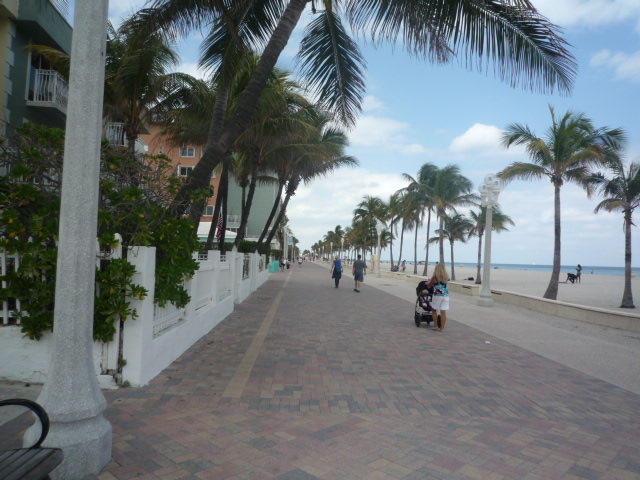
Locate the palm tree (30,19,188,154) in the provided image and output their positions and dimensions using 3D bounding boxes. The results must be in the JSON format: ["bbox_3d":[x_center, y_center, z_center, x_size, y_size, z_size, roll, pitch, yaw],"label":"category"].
[{"bbox_3d":[-6.149,-2.445,13.821,4.700,8.540,4.700,2,-2,-2],"label":"palm tree"}]

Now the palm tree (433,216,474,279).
[{"bbox_3d":[10.503,0.592,36.500,3.100,5.150,3.100,2,-2,-3],"label":"palm tree"}]

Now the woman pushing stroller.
[{"bbox_3d":[2.722,1.295,10.500,0.480,1.560,0.450,2,-3,-15],"label":"woman pushing stroller"}]

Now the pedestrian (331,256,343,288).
[{"bbox_3d":[0.912,1.717,24.800,0.580,1.710,0.450,2,-2,-3],"label":"pedestrian"}]

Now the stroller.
[{"bbox_3d":[2.639,1.546,11.277,0.620,1.090,0.920,1,-2,5],"label":"stroller"}]

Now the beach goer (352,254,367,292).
[{"bbox_3d":[1.920,1.626,22.300,0.600,1.780,0.450,2,-2,-3],"label":"beach goer"}]

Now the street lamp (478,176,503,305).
[{"bbox_3d":[6.211,0.000,16.899,0.850,4.820,0.850,2,-2,-2],"label":"street lamp"}]

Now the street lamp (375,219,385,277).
[{"bbox_3d":[4.792,0.670,37.399,0.820,4.830,0.820,2,-2,-2],"label":"street lamp"}]

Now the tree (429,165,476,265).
[{"bbox_3d":[8.796,-1.185,31.334,3.600,7.930,3.600,2,-2,-2],"label":"tree"}]

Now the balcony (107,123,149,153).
[{"bbox_3d":[-9.568,-4.956,23.294,1.100,1.150,3.200,2,-2,-3],"label":"balcony"}]

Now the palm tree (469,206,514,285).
[{"bbox_3d":[11.317,0.363,30.500,3.000,5.100,3.000,2,-2,-3],"label":"palm tree"}]

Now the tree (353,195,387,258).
[{"bbox_3d":[6.003,-0.810,55.805,4.200,9.290,4.200,2,-2,-2],"label":"tree"}]

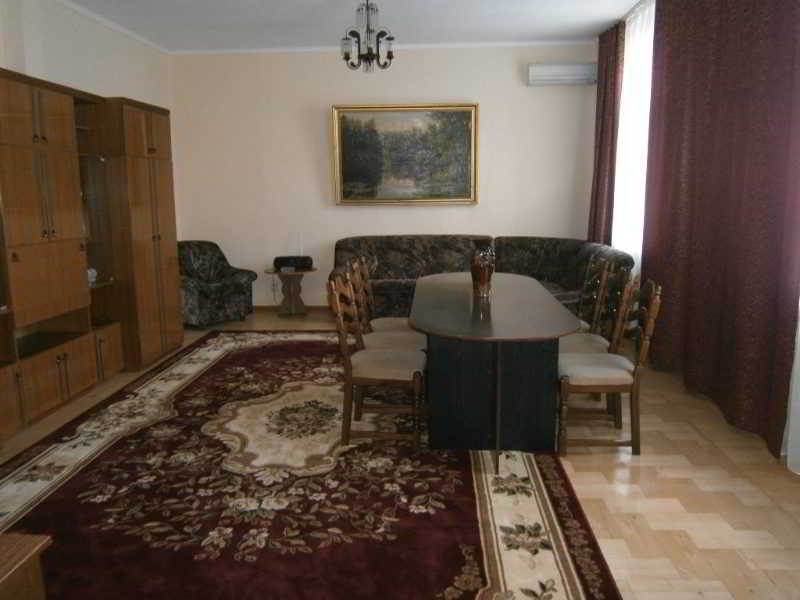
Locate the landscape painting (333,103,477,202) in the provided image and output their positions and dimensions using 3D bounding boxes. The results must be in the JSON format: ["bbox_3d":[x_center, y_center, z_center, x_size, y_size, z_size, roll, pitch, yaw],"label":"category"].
[{"bbox_3d":[0.074,-1.694,7.062,1.693,1.138,0.061,0,10,4],"label":"landscape painting"}]

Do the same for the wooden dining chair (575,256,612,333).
[{"bbox_3d":[1.211,0.173,4.436,0.525,0.970,0.475,0,10,4],"label":"wooden dining chair"}]

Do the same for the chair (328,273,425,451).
[{"bbox_3d":[-0.120,0.332,3.613,0.525,0.980,0.475,0,10,4],"label":"chair"}]

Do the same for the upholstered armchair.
[{"bbox_3d":[-2.232,-0.212,6.986,0.869,0.909,0.829,-8,13,-35],"label":"upholstered armchair"}]

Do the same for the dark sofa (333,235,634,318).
[{"bbox_3d":[0.676,-0.149,6.410,3.011,0.919,1.758,0,10,4],"label":"dark sofa"}]

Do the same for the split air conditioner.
[{"bbox_3d":[1.832,-2.511,6.729,0.798,0.240,0.202,0,10,4],"label":"split air conditioner"}]

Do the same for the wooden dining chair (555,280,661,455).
[{"bbox_3d":[1.146,0.347,3.474,0.525,0.970,0.475,0,10,4],"label":"wooden dining chair"}]

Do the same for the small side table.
[{"bbox_3d":[-1.279,-0.074,7.153,0.576,0.556,0.434,0,10,4],"label":"small side table"}]

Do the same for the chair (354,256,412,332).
[{"bbox_3d":[-0.046,0.160,4.570,0.525,0.980,0.475,0,10,4],"label":"chair"}]

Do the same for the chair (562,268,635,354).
[{"bbox_3d":[1.179,0.260,3.955,0.525,0.970,0.475,0,10,4],"label":"chair"}]

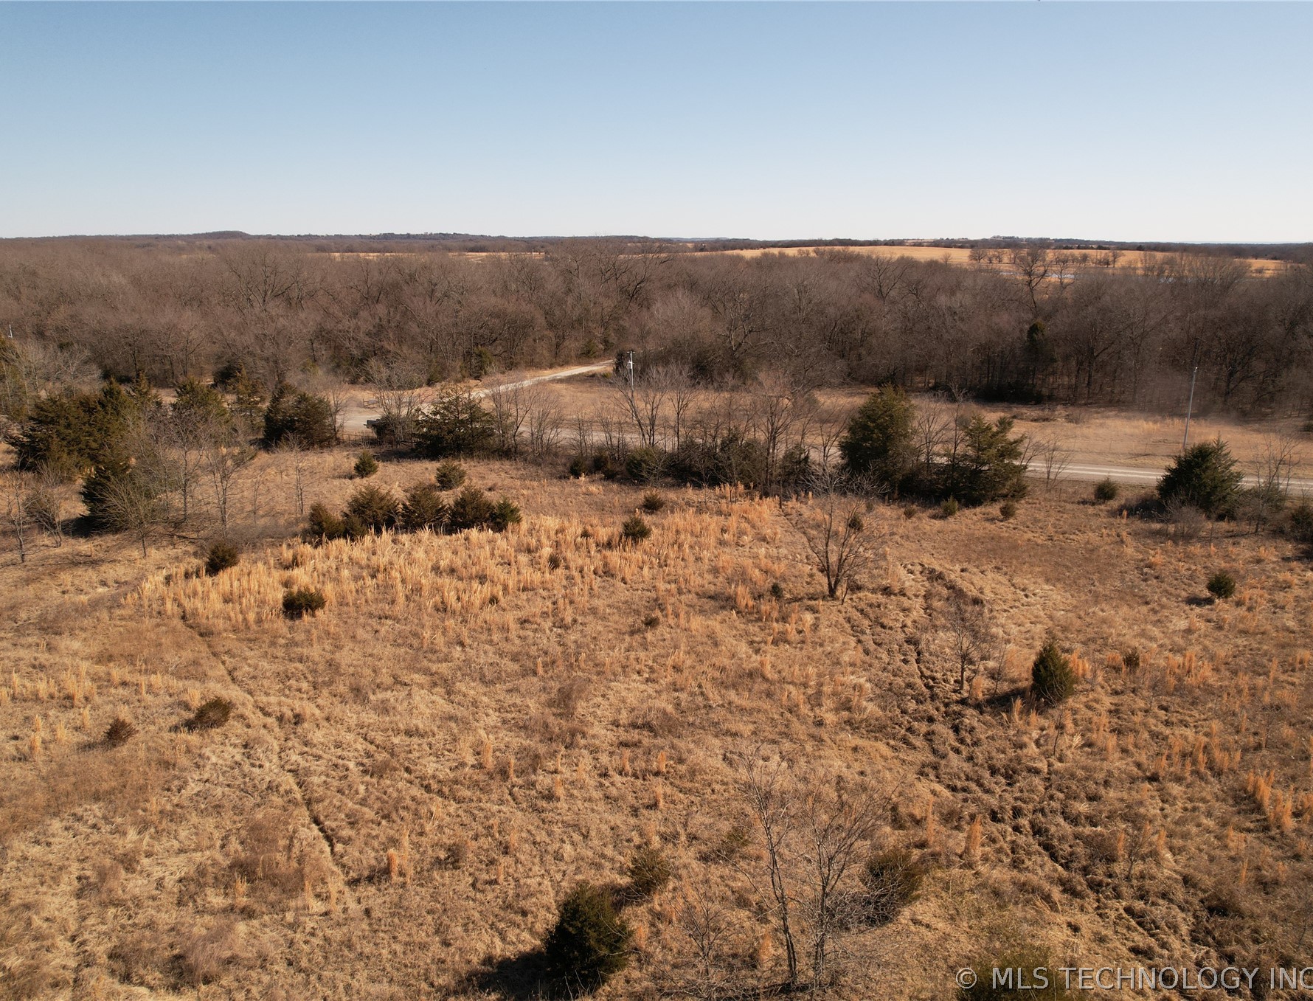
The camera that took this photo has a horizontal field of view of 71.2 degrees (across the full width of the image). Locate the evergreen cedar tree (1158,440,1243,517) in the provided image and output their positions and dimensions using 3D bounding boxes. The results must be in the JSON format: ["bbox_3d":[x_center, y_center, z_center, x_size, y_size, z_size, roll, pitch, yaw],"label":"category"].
[{"bbox_3d":[41.535,-1.815,69.556,5.620,5.740,5.620,10,18,30],"label":"evergreen cedar tree"}]

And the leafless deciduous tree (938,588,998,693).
[{"bbox_3d":[14.081,6.372,41.664,2.550,5.050,2.550,6,17,19],"label":"leafless deciduous tree"}]

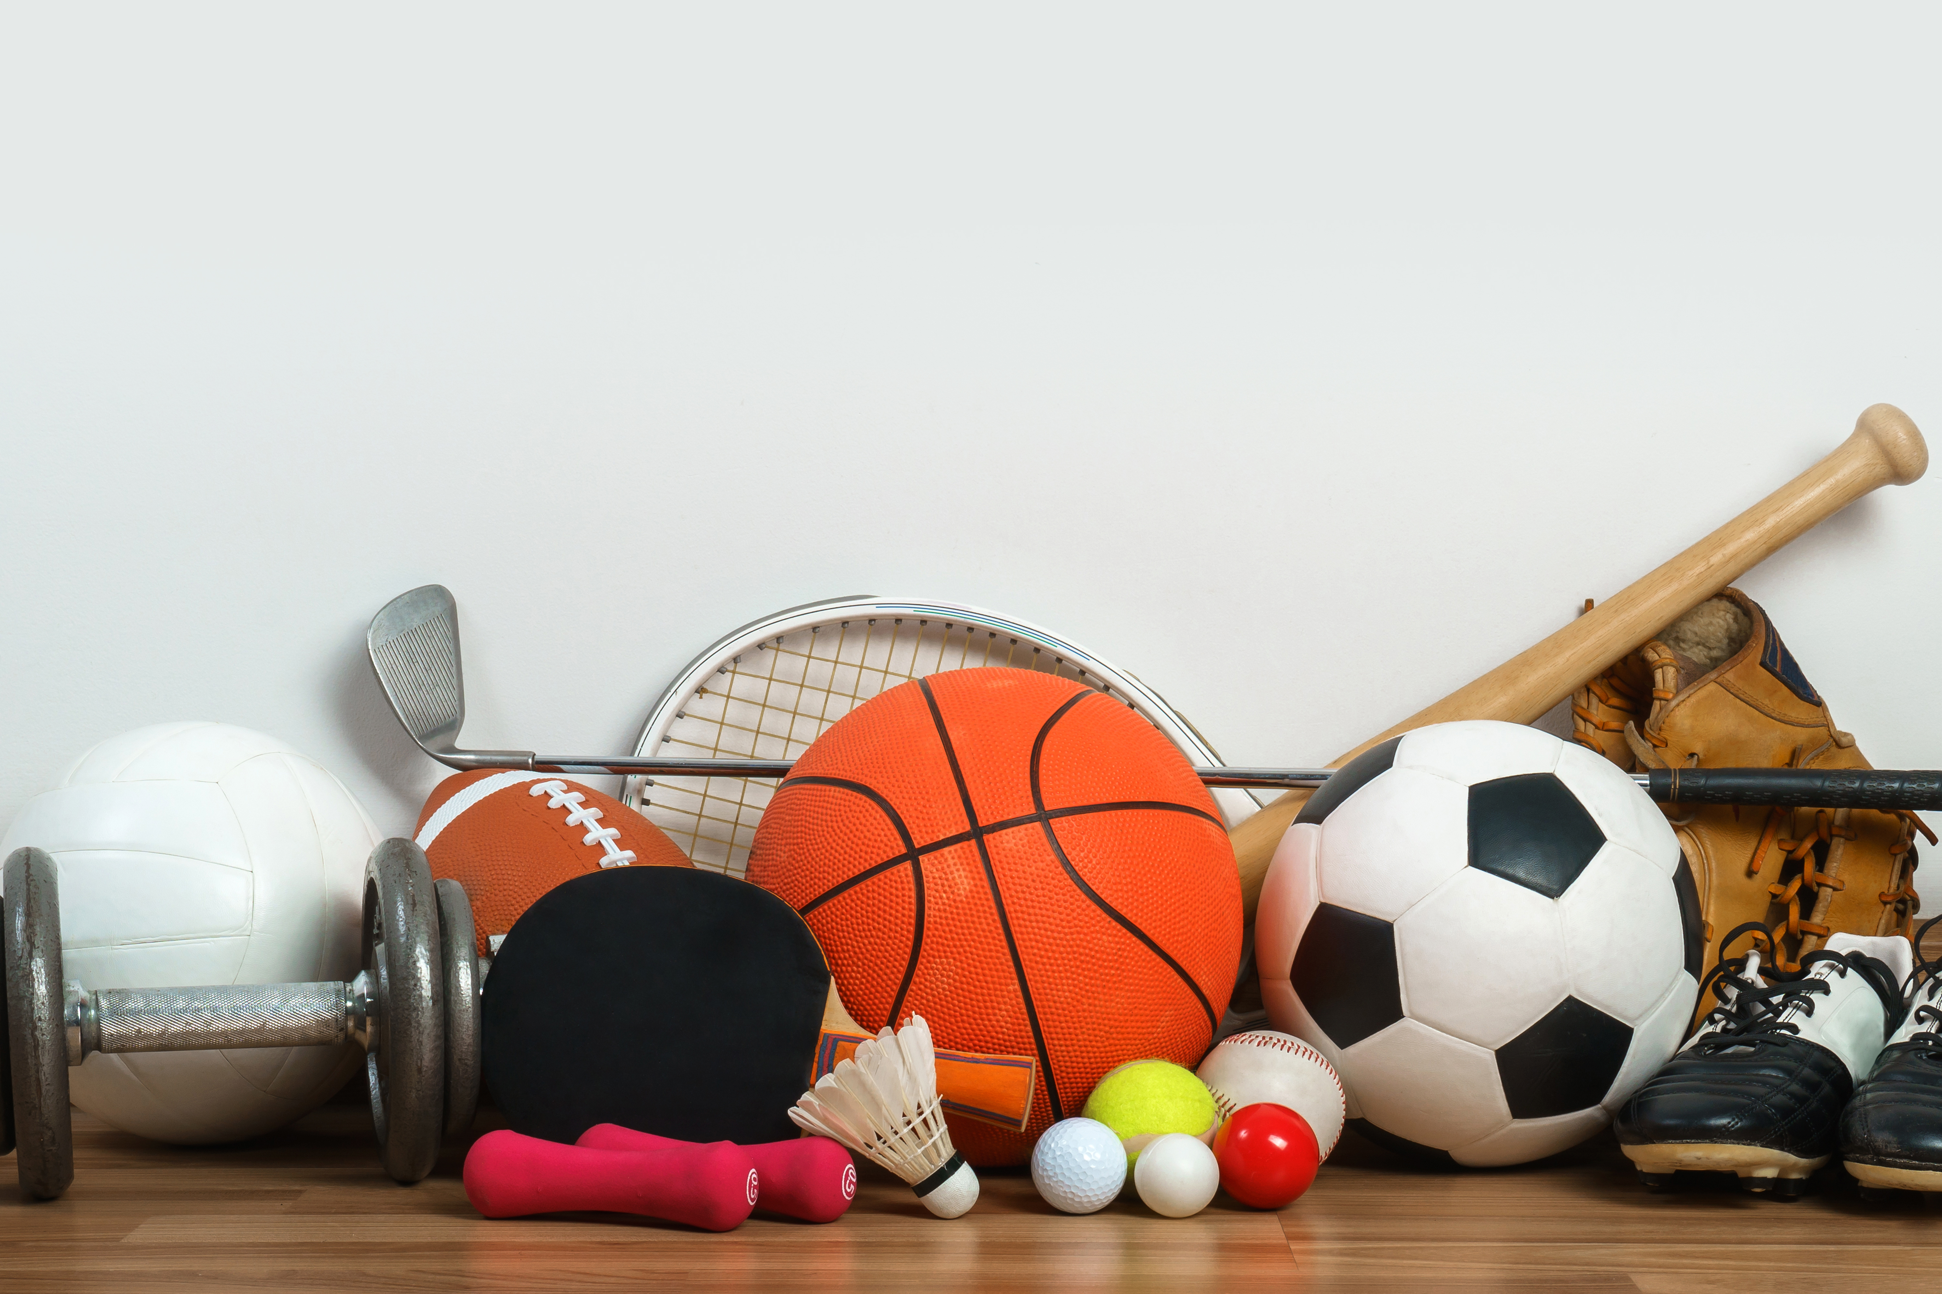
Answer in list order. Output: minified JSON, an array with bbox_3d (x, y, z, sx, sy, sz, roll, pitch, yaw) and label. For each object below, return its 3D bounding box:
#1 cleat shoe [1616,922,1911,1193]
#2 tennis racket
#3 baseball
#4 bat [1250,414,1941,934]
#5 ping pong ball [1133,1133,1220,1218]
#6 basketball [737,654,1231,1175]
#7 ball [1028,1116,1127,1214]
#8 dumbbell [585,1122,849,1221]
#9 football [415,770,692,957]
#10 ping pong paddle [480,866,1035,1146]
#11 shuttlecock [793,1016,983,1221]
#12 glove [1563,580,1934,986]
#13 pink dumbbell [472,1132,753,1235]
[{"bbox_3d":[0.401,0.198,1.390,0.105,0.110,0.280,1,2,32],"label":"cleat shoe"},{"bbox_3d":[0.149,0.145,1.487,0.685,0.260,0.028,13,0,0],"label":"tennis racket"},{"bbox_3d":[0.141,0.218,1.326,0.073,0.073,0.073,0,2,0],"label":"baseball"},{"bbox_3d":[0.244,0.052,1.462,0.614,0.048,0.048,-33,0,-2],"label":"bat"},{"bbox_3d":[0.093,0.238,1.263,0.038,0.038,0.038,0,3,0],"label":"ping pong ball"},{"bbox_3d":[0.010,0.132,1.357,0.241,0.241,0.241,0,3,0],"label":"basketball"},{"bbox_3d":[0.049,0.233,1.256,0.043,0.043,0.043,0,2,0],"label":"ball"},{"bbox_3d":[-0.116,0.235,1.250,0.129,0.038,0.038,1,2,17],"label":"dumbbell"},{"bbox_3d":[-0.208,0.156,1.480,0.150,0.150,0.263,-14,47,-42],"label":"football"},{"bbox_3d":[-0.101,0.183,1.297,0.260,0.150,0.024,9,-6,9],"label":"ping pong paddle"},{"bbox_3d":[-0.029,0.219,1.255,0.068,0.085,0.068,-37,0,0],"label":"shuttlecock"},{"bbox_3d":[0.398,0.110,1.440,0.172,0.280,0.140,-1,3,-16],"label":"glove"},{"bbox_3d":[-0.161,0.237,1.251,0.140,0.041,0.041,1,3,14],"label":"pink dumbbell"}]

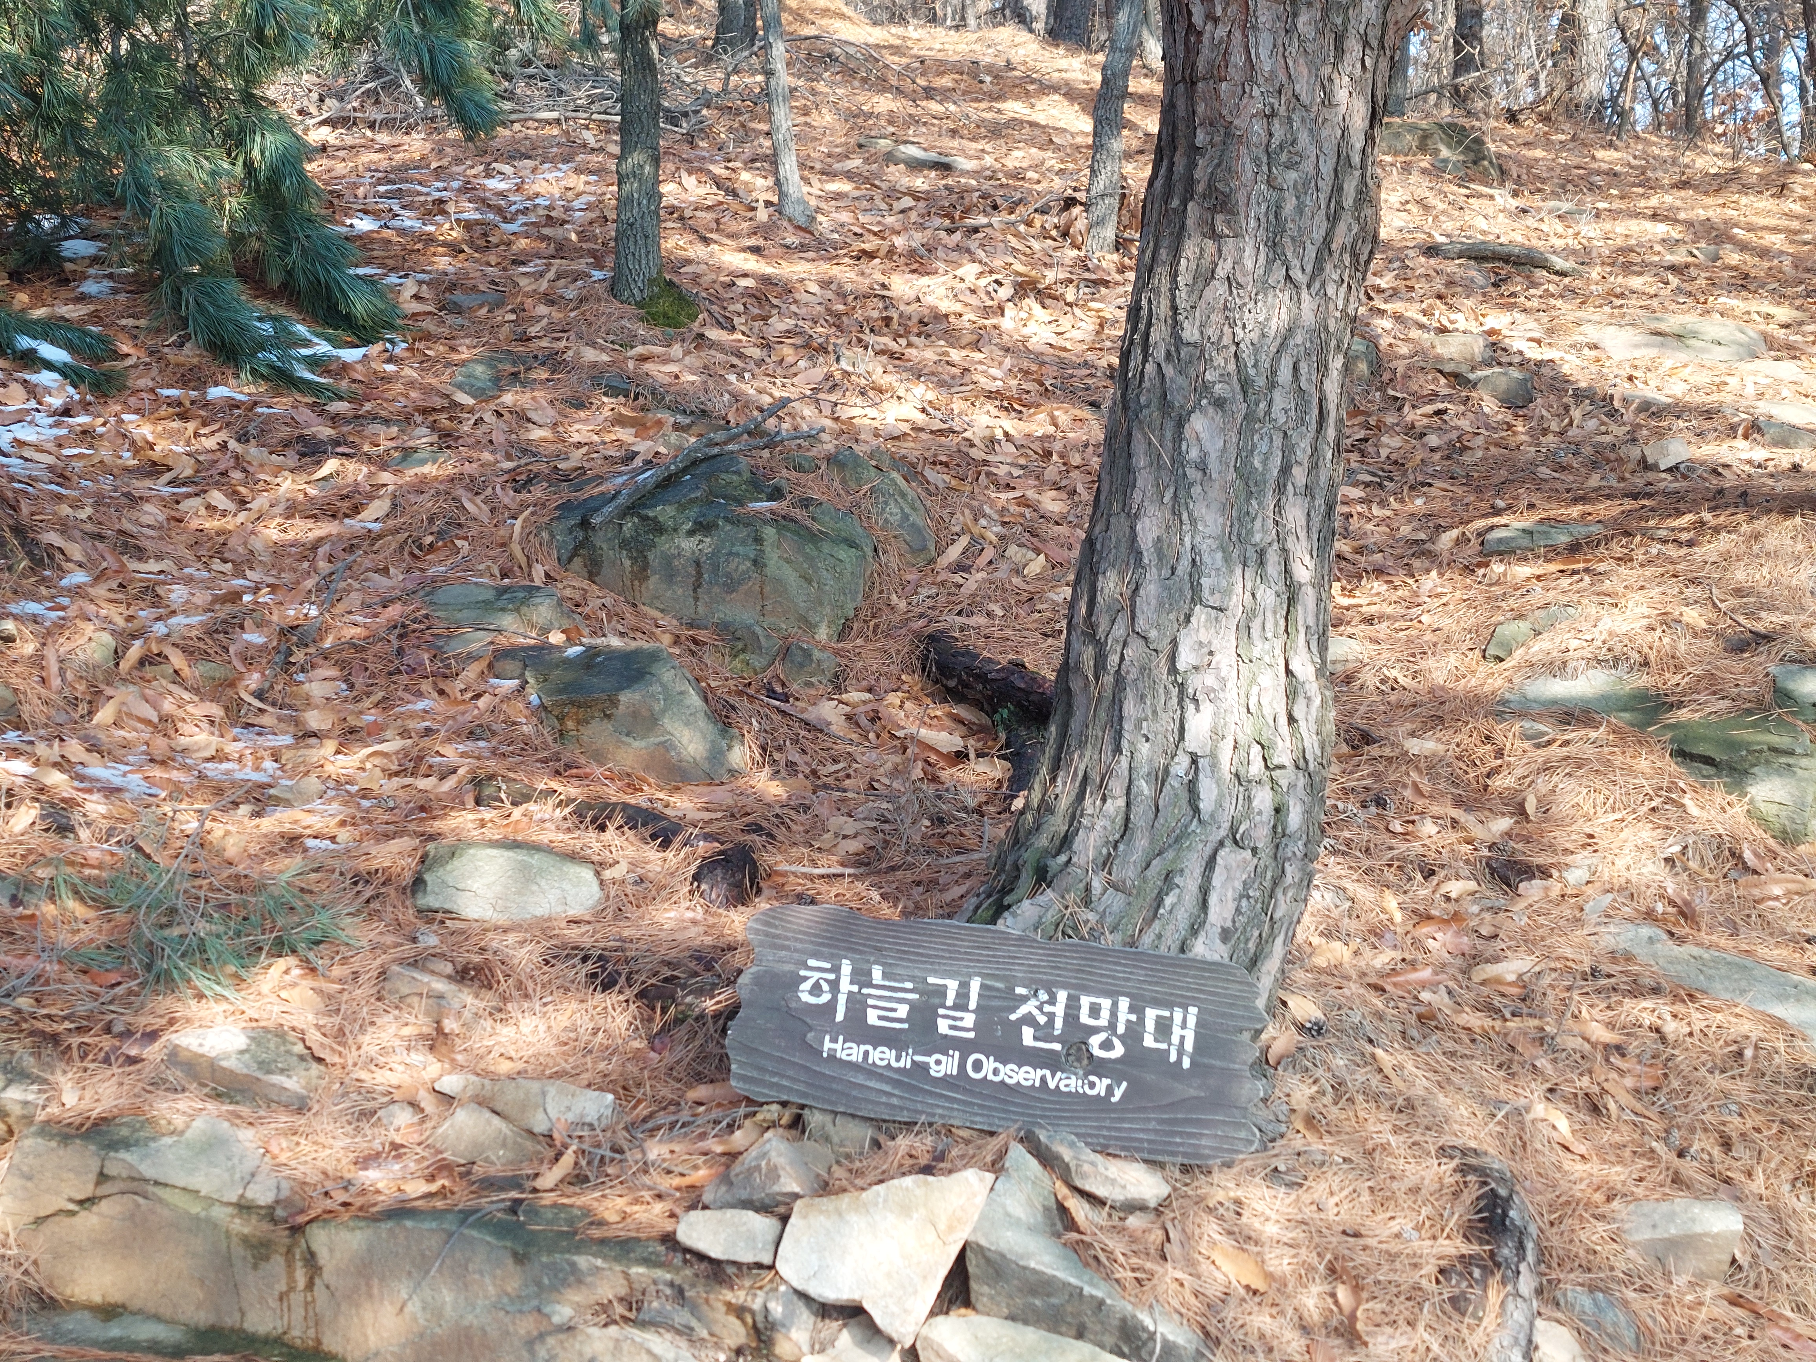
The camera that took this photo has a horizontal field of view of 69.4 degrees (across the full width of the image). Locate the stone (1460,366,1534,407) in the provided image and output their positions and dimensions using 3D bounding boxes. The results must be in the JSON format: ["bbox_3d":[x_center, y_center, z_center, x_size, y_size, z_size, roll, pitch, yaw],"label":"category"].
[{"bbox_3d":[2.113,-1.055,4.700,0.245,0.115,0.190,7,19,20],"label":"stone"}]

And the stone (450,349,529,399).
[{"bbox_3d":[-1.545,-1.131,4.850,0.270,0.110,0.250,-7,24,-15],"label":"stone"}]

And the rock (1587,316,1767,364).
[{"bbox_3d":[3.052,-1.350,5.200,0.660,0.100,0.380,11,31,20],"label":"rock"}]

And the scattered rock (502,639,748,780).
[{"bbox_3d":[-0.653,0.076,2.980,0.540,0.220,0.320,0,21,0],"label":"scattered rock"}]

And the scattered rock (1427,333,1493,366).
[{"bbox_3d":[2.332,-1.402,5.541,0.228,0.136,0.160,3,14,10],"label":"scattered rock"}]

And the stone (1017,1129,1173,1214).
[{"bbox_3d":[0.258,0.670,1.800,0.190,0.050,0.090,11,18,32],"label":"stone"}]

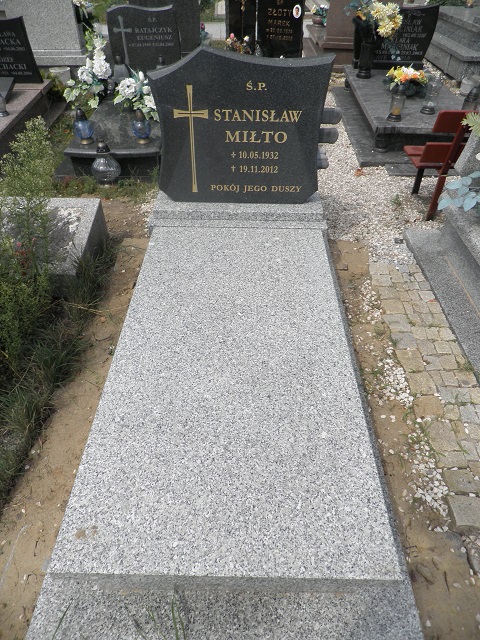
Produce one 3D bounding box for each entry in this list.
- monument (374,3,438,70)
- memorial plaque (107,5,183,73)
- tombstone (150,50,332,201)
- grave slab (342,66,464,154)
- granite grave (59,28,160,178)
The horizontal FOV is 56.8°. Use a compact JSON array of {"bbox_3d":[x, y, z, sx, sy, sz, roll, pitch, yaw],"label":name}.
[{"bbox_3d":[1.455,-2.735,4.284,0.750,0.540,0.140,2,43,1],"label":"monument"},{"bbox_3d":[-0.827,-2.453,3.924,0.600,0.550,0.110,1,43,0],"label":"memorial plaque"},{"bbox_3d":[0.001,-0.926,2.170,0.850,0.705,0.092,1,38,0],"label":"tombstone"},{"bbox_3d":[1.465,-1.924,3.945,0.880,0.190,1.750,2,43,1],"label":"grave slab"},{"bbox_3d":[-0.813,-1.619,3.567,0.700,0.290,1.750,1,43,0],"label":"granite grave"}]

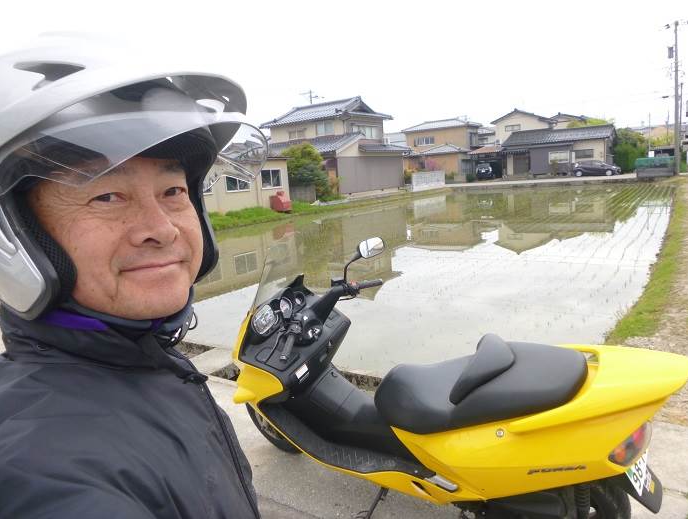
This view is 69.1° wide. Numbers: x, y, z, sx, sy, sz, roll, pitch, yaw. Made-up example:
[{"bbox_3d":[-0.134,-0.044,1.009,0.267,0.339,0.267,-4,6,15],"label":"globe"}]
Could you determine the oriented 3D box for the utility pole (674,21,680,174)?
[{"bbox_3d":[26.382,-12.653,39.561,0.360,11.750,0.360,0,11,34],"label":"utility pole"}]

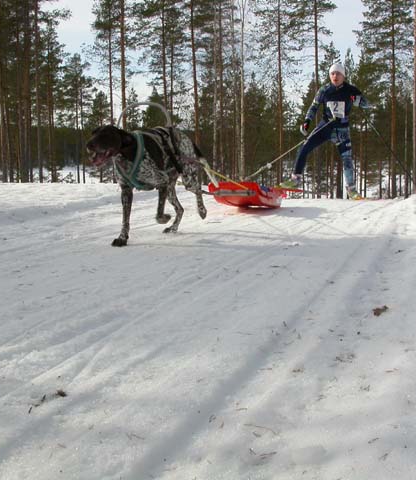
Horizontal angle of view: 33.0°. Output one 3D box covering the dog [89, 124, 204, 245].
[{"bbox_3d":[-0.308,-0.314,3.900,0.290,0.610,0.950,3,8,26],"label":"dog"}]

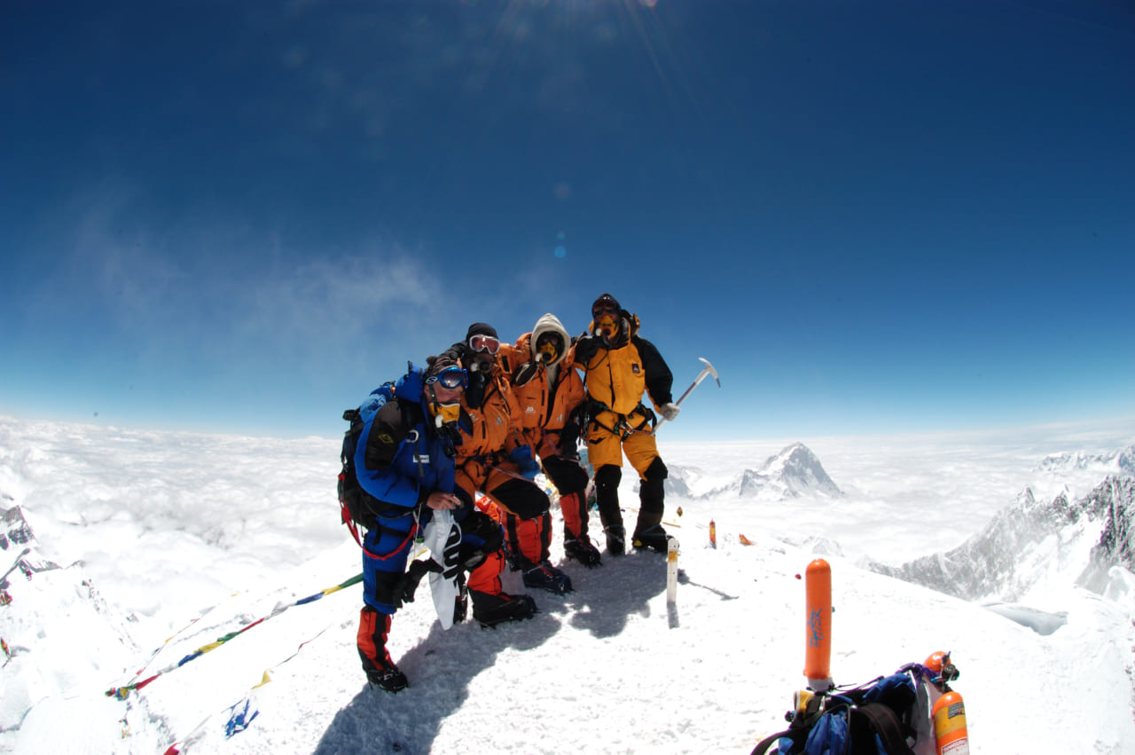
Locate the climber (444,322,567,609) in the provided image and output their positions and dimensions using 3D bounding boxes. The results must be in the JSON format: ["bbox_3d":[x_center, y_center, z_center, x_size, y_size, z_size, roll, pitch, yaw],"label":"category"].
[{"bbox_3d":[-0.363,0.485,2.780,0.660,1.640,0.660,2,-6,-23],"label":"climber"}]

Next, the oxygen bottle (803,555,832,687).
[{"bbox_3d":[1.060,1.044,2.000,0.106,0.550,0.106,0,-6,17],"label":"oxygen bottle"}]

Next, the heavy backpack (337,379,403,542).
[{"bbox_3d":[-0.994,0.438,2.480,0.280,0.700,0.340,14,2,39],"label":"heavy backpack"}]

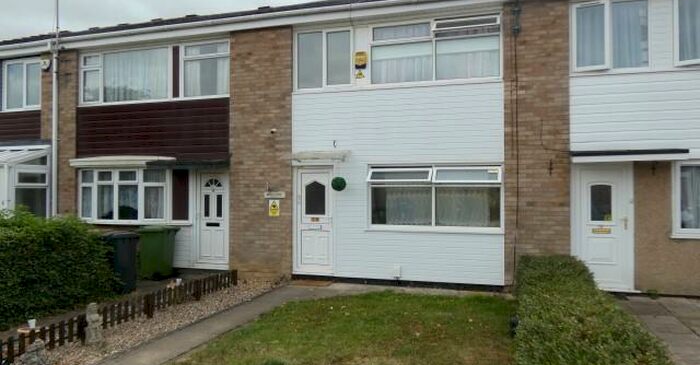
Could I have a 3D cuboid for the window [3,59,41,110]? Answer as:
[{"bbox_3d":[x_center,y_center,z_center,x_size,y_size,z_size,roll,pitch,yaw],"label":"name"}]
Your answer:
[{"bbox_3d":[-7.671,-2.278,12.356,1.184,1.137,0.100,0,-1,18],"label":"window"}]

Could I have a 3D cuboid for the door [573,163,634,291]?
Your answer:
[{"bbox_3d":[3.993,0.669,8.320,0.904,2.000,0.090,0,-1,18],"label":"door"}]

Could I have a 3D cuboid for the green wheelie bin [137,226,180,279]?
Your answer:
[{"bbox_3d":[-3.823,1.380,10.530,0.690,1.040,0.550,0,-1,18],"label":"green wheelie bin"}]

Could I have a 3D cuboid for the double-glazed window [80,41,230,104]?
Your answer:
[{"bbox_3d":[-4.214,-2.290,11.234,3.824,1.114,0.100,0,-1,18],"label":"double-glazed window"}]

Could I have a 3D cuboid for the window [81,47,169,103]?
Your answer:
[{"bbox_3d":[-4.780,-2.251,11.150,2.310,1.141,0.100,0,-1,18],"label":"window"}]

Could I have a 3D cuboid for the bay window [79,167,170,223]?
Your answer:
[{"bbox_3d":[-4.834,0.292,11.018,2.270,1.140,0.260,0,-1,18],"label":"bay window"}]

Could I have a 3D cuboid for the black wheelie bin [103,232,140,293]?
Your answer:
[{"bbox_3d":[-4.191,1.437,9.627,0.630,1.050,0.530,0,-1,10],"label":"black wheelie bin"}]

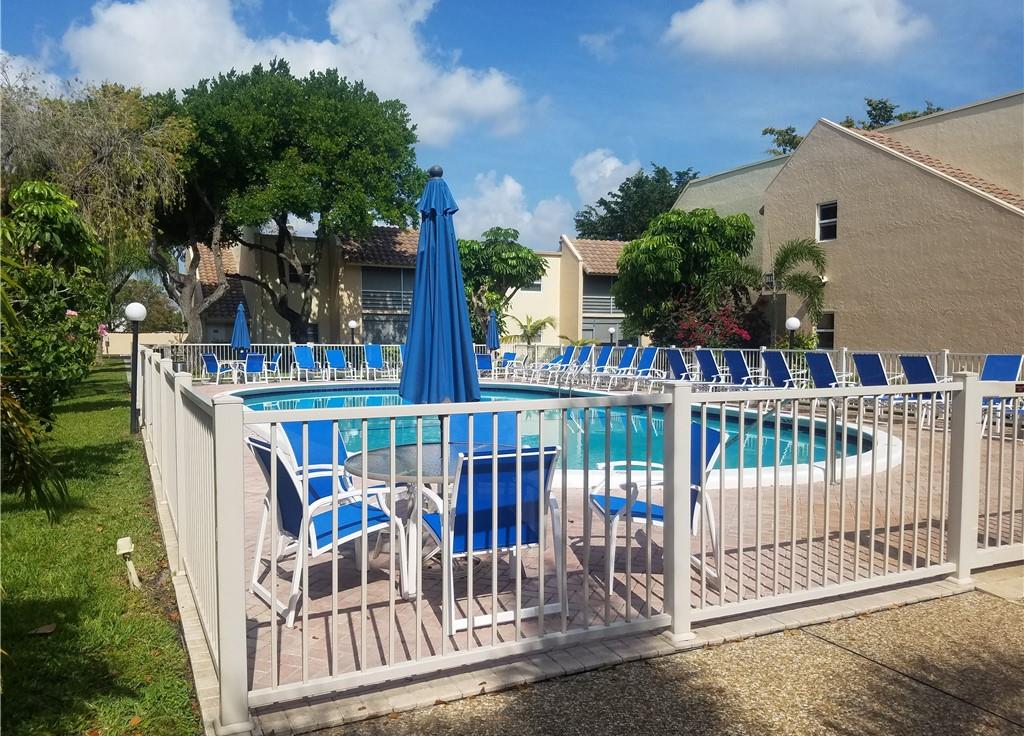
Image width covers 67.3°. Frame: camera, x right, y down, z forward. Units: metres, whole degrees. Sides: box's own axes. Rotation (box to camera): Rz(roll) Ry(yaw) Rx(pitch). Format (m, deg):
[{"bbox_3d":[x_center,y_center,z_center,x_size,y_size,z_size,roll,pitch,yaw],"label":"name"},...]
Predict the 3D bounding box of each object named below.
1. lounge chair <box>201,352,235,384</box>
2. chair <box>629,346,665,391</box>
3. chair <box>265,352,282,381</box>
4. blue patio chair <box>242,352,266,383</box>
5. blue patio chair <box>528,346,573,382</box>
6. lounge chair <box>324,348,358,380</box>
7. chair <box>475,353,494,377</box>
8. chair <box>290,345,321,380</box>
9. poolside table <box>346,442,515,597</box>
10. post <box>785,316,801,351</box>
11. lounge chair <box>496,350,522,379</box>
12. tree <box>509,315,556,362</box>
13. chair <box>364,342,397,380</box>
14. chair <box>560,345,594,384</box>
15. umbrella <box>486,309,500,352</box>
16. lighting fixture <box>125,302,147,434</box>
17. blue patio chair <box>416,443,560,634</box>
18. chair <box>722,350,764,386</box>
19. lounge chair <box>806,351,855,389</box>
[{"bbox_3d":[-8.650,0.030,22.600,0.620,0.910,0.680,3,3,43],"label":"lounge chair"},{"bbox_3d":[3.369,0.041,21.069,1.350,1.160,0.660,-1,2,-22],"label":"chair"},{"bbox_3d":[-7.930,-0.015,25.320,0.740,0.930,0.620,-2,3,-35],"label":"chair"},{"bbox_3d":[-8.100,0.034,24.222,0.650,0.920,0.720,-2,3,-37],"label":"blue patio chair"},{"bbox_3d":[1.400,-0.128,25.116,1.600,1.170,0.680,-1,3,-28],"label":"blue patio chair"},{"bbox_3d":[-5.330,-0.063,23.900,0.650,1.000,1.250,-1,3,-23],"label":"lounge chair"},{"bbox_3d":[-0.930,-0.103,27.519,0.650,0.920,0.720,0,2,12],"label":"chair"},{"bbox_3d":[-6.790,-0.161,25.916,0.680,1.170,1.600,-1,3,-29],"label":"chair"},{"bbox_3d":[-0.426,0.931,4.780,1.230,0.720,1.230,0,3,-5],"label":"poolside table"},{"bbox_3d":[6.200,-0.167,17.000,0.310,1.900,0.310,1,3,20],"label":"post"},{"bbox_3d":[-0.072,-0.110,27.818,0.620,0.920,0.720,1,3,30],"label":"lounge chair"},{"bbox_3d":[0.866,-1.039,32.485,1.950,2.400,1.900,0,2,0],"label":"tree"},{"bbox_3d":[-4.560,-0.199,26.815,0.680,1.170,1.600,-1,3,-27],"label":"chair"},{"bbox_3d":[1.890,-0.099,24.417,1.550,1.170,0.680,-1,3,-28],"label":"chair"},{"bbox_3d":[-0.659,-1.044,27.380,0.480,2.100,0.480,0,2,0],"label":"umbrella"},{"bbox_3d":[-5.470,0.012,11.150,0.310,1.900,0.310,-1,3,-26],"label":"lighting fixture"},{"bbox_3d":[-0.134,0.863,4.283,0.660,0.920,0.720,-1,3,-24],"label":"blue patio chair"},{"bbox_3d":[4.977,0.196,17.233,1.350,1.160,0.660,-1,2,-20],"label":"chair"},{"bbox_3d":[5.980,0.286,15.275,1.650,1.160,0.680,-1,3,-28],"label":"lounge chair"}]

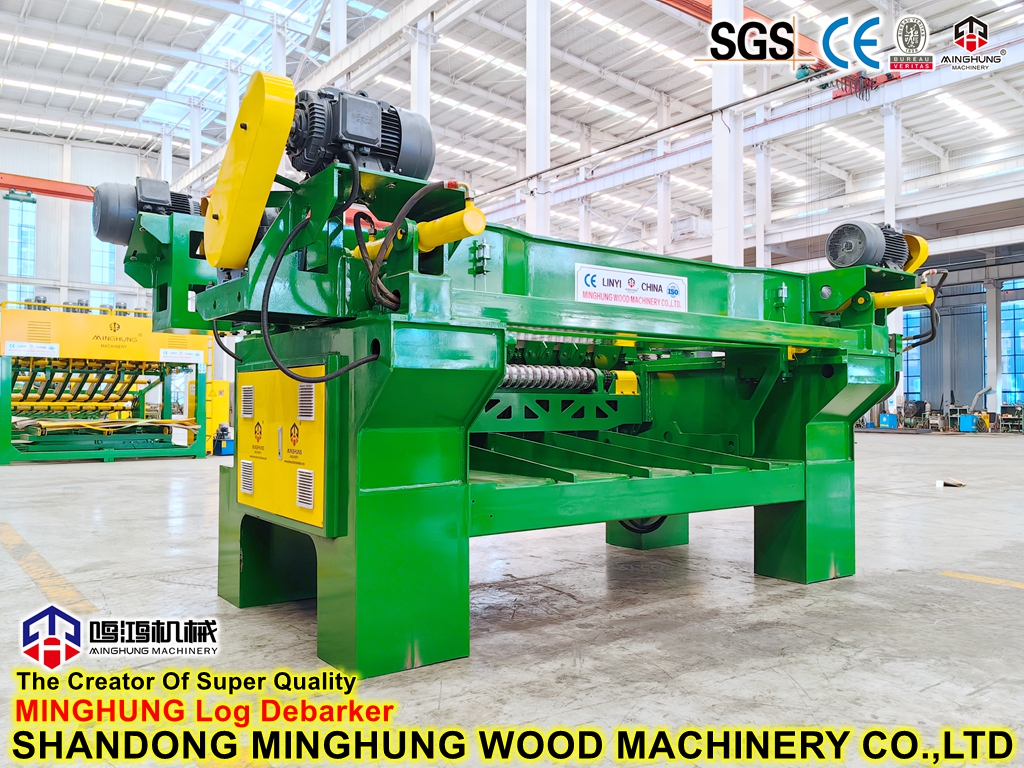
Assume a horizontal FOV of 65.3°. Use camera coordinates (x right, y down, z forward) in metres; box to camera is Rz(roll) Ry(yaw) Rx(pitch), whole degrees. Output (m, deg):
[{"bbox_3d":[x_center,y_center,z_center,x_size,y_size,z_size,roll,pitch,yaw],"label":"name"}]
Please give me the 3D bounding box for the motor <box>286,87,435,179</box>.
[{"bbox_3d":[-0.529,-0.834,2.719,0.475,0.302,0.336,1,-2,-36],"label":"motor"}]

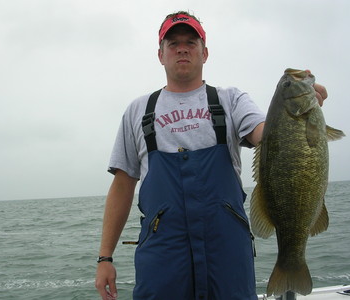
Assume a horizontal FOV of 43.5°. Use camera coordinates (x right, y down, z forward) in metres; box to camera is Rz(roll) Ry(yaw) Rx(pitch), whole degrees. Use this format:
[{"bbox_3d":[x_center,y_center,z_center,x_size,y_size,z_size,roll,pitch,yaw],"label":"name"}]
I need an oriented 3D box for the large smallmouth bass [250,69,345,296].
[{"bbox_3d":[0.300,0.080,1.080,0.225,0.550,0.115,0,-4,18],"label":"large smallmouth bass"}]

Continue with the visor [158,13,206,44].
[{"bbox_3d":[0.028,-0.445,1.655,0.175,0.100,0.260,-4,-12,2],"label":"visor"}]

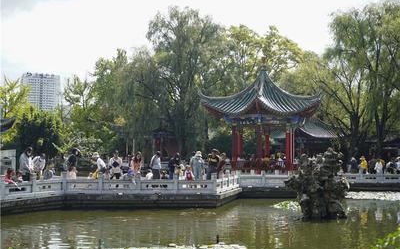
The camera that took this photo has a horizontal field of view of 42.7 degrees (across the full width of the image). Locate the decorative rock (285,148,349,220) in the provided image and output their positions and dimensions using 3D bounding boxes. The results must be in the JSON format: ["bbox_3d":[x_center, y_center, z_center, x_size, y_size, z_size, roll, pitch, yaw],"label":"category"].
[{"bbox_3d":[3.919,1.954,17.201,2.100,2.360,1.750,-1,-4,13],"label":"decorative rock"}]

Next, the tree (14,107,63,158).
[{"bbox_3d":[-13.588,1.376,43.020,3.900,5.800,3.800,0,-4,0],"label":"tree"}]

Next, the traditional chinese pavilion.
[{"bbox_3d":[3.710,-0.261,30.107,6.800,7.000,7.300,-1,-5,15],"label":"traditional chinese pavilion"}]

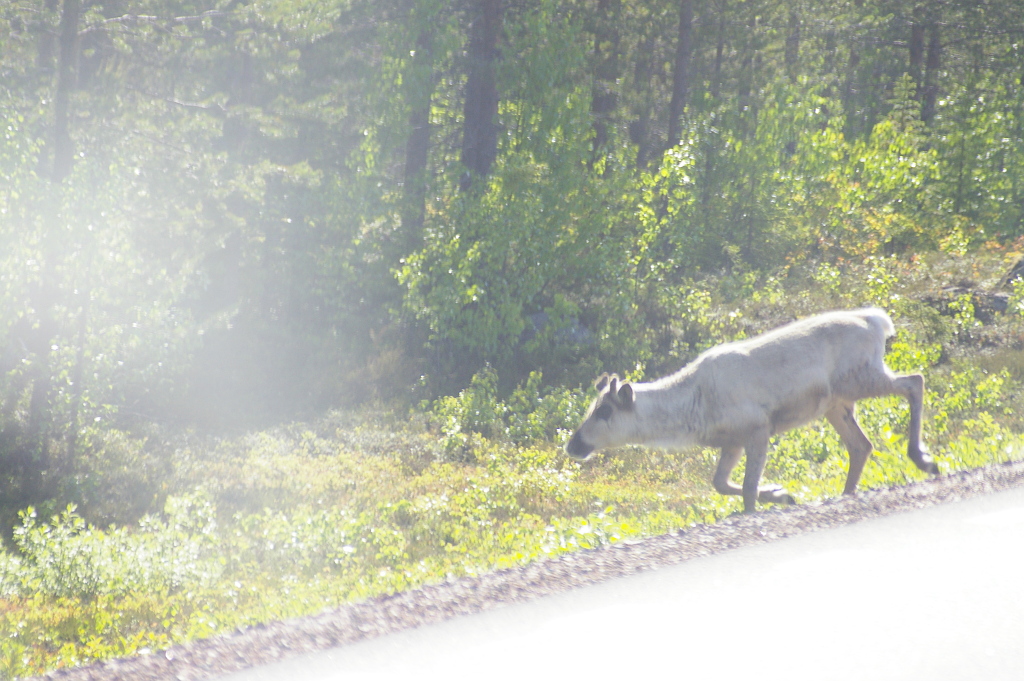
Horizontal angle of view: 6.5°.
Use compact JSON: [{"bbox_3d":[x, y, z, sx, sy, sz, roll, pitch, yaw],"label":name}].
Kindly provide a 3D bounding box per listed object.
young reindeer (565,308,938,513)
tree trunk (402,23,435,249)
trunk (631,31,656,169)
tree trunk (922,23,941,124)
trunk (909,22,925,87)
[{"bbox_3d":[1.057,0.309,39.500,1.650,0.900,0.420,1,1,2],"label":"young reindeer"},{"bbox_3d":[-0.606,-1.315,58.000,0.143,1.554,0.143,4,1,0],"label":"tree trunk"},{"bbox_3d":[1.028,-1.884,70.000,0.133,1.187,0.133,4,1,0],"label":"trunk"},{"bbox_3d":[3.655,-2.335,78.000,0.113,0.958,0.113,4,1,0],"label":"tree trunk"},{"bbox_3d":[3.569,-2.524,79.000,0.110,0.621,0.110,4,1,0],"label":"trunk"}]

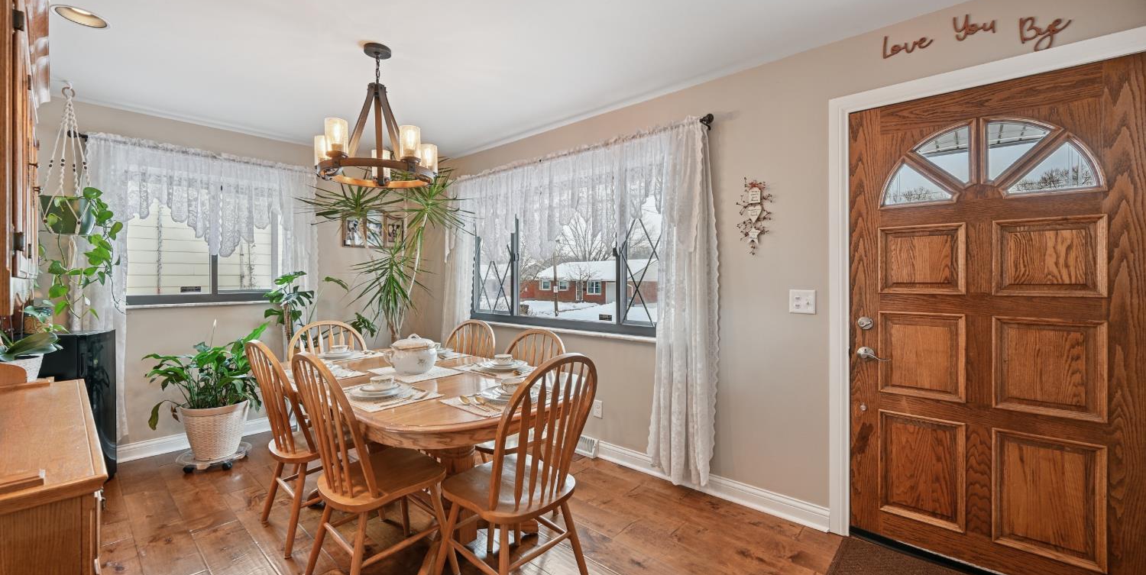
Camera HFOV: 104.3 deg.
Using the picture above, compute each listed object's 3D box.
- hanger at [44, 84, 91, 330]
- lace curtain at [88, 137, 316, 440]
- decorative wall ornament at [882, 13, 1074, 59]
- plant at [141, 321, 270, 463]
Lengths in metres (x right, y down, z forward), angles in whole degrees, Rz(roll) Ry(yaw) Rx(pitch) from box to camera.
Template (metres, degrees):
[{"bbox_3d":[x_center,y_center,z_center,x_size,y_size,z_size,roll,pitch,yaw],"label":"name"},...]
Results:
[{"bbox_3d":[-2.960,-0.520,2.615,0.240,1.350,0.240,0,0,41],"label":"hanger"},{"bbox_3d":[-2.692,0.024,3.341,0.130,2.070,1.440,0,0,41],"label":"lace curtain"},{"bbox_3d":[1.647,-1.033,1.860,0.585,0.245,0.015,0,0,41],"label":"decorative wall ornament"},{"bbox_3d":[-2.460,0.715,3.030,0.640,0.930,0.640,0,0,41],"label":"plant"}]

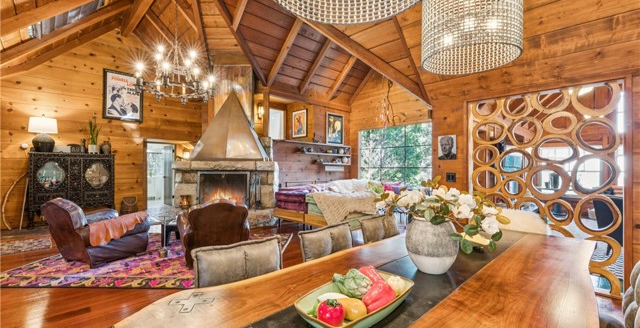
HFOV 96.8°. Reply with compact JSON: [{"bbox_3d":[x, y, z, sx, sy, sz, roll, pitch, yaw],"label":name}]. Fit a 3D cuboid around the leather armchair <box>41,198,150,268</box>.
[{"bbox_3d":[-3.310,0.940,4.250,0.870,0.900,1.000,0,0,25],"label":"leather armchair"}]

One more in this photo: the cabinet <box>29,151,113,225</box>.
[{"bbox_3d":[-6.030,0.570,6.980,1.550,1.660,0.450,0,0,-44],"label":"cabinet"}]

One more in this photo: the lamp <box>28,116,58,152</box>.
[{"bbox_3d":[-5.730,-0.633,5.900,0.440,0.760,0.440,0,0,-44],"label":"lamp"}]

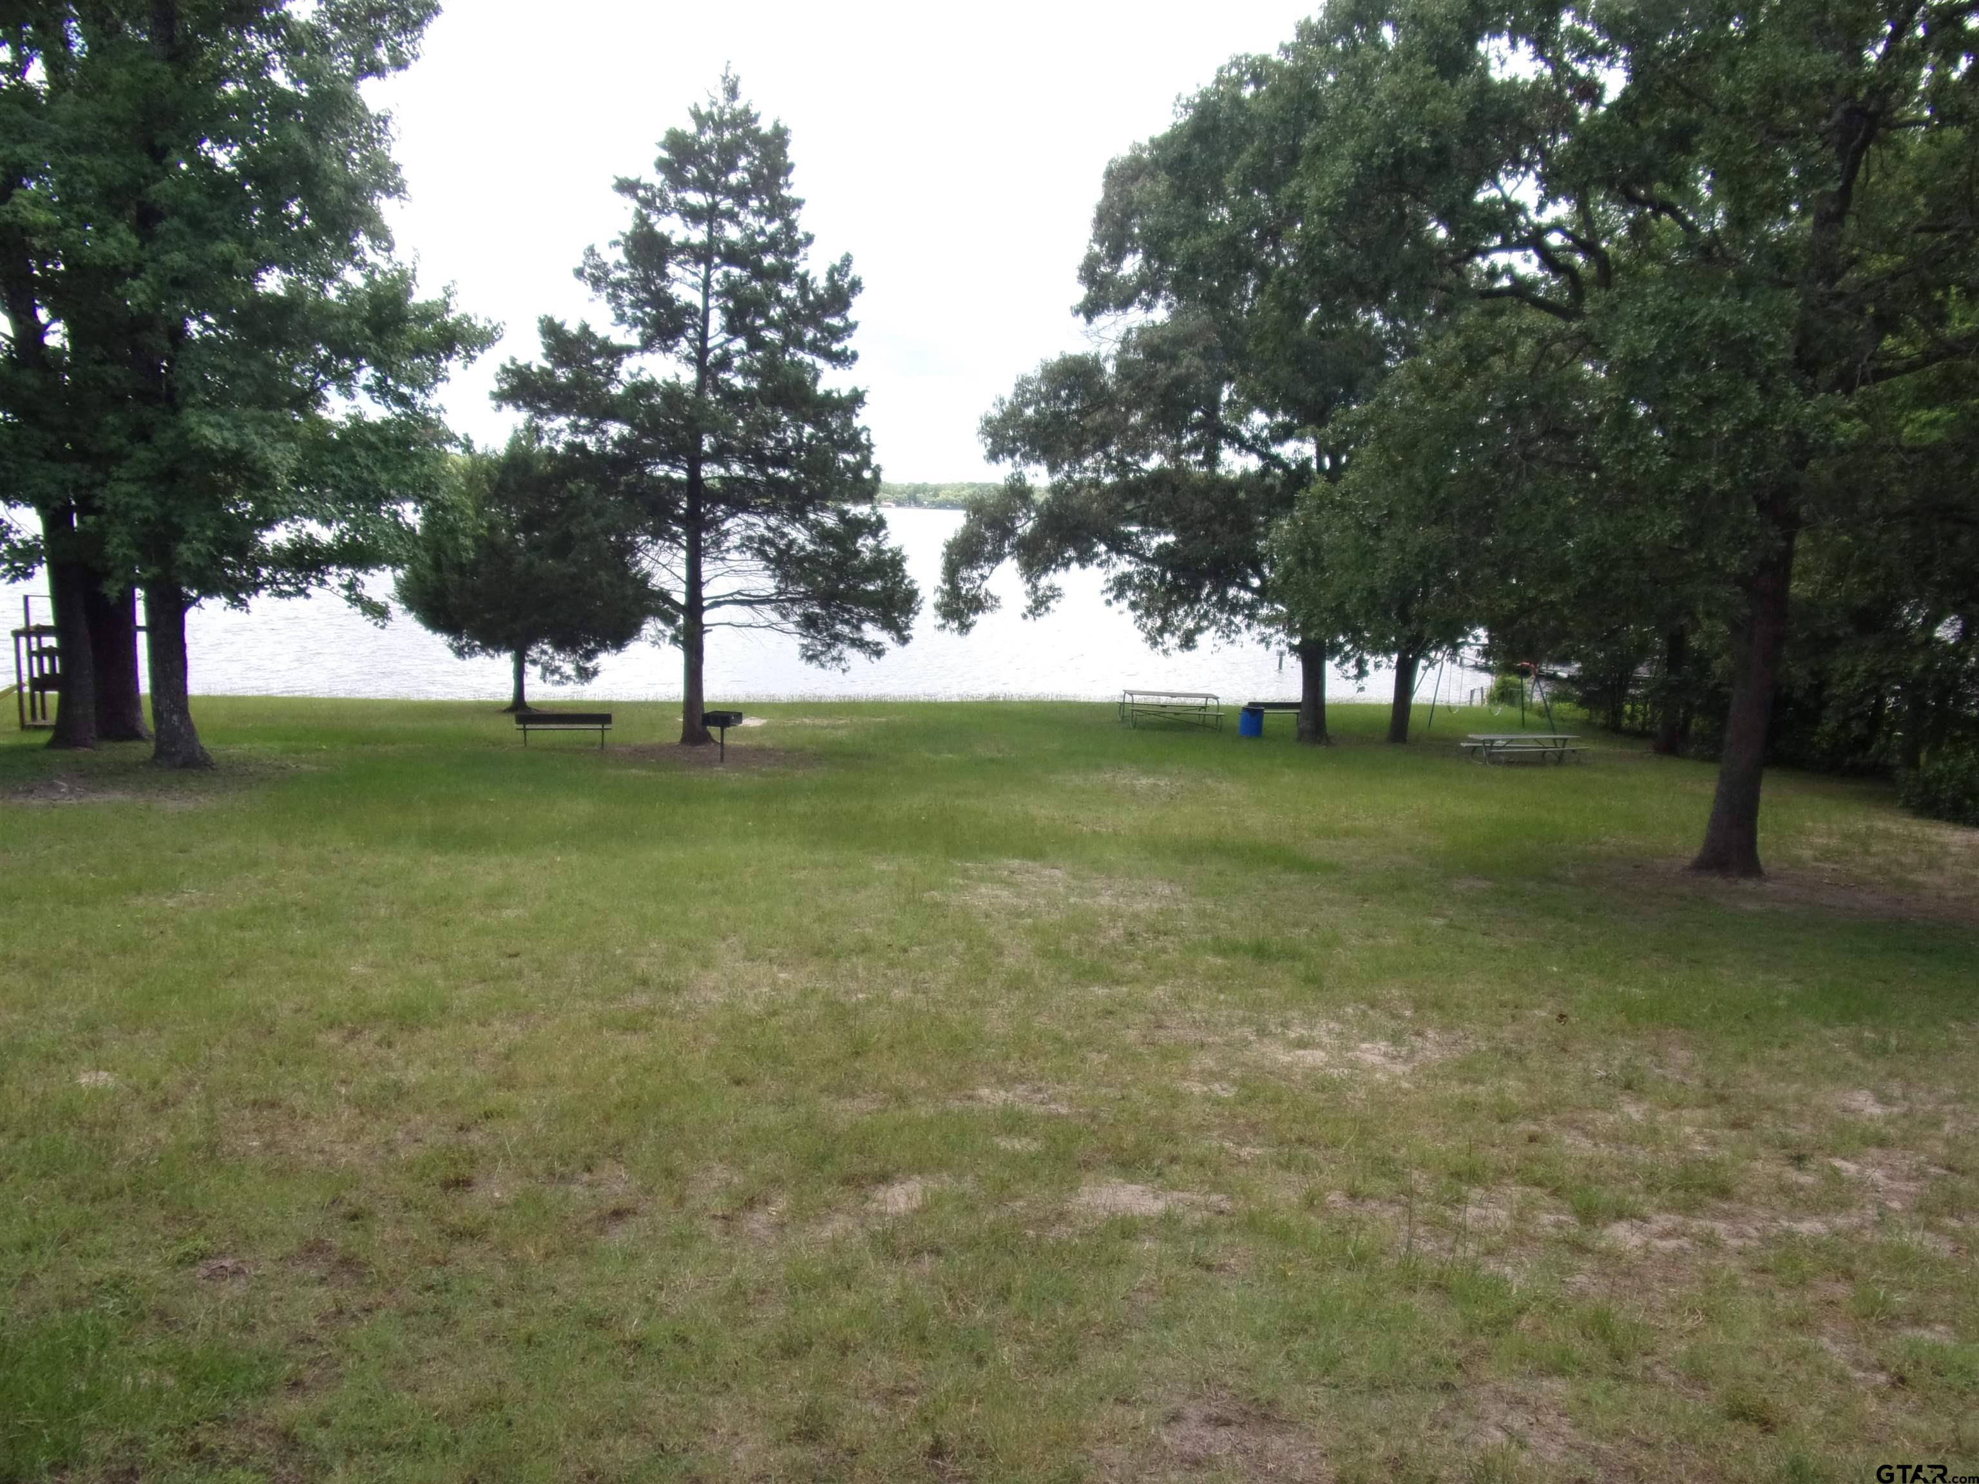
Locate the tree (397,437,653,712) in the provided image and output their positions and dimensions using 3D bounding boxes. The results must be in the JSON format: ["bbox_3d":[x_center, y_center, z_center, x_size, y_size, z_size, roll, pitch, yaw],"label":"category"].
[{"bbox_3d":[-12.371,-4.406,36.429,6.773,7.223,6.773,1,10,0],"label":"tree"}]

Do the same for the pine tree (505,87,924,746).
[{"bbox_3d":[-6.407,-7.166,30.765,9.360,14.684,8.892,1,10,0],"label":"pine tree"}]

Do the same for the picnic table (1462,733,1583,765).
[{"bbox_3d":[12.500,0.121,32.070,2.440,0.760,1.500,0,10,-7],"label":"picnic table"}]

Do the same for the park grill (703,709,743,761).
[{"bbox_3d":[-5.777,-0.092,29.686,0.600,1.060,0.550,4,10,15],"label":"park grill"}]

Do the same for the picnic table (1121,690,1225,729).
[{"bbox_3d":[4.708,-0.800,35.591,2.440,0.770,1.520,-1,10,-10],"label":"picnic table"}]

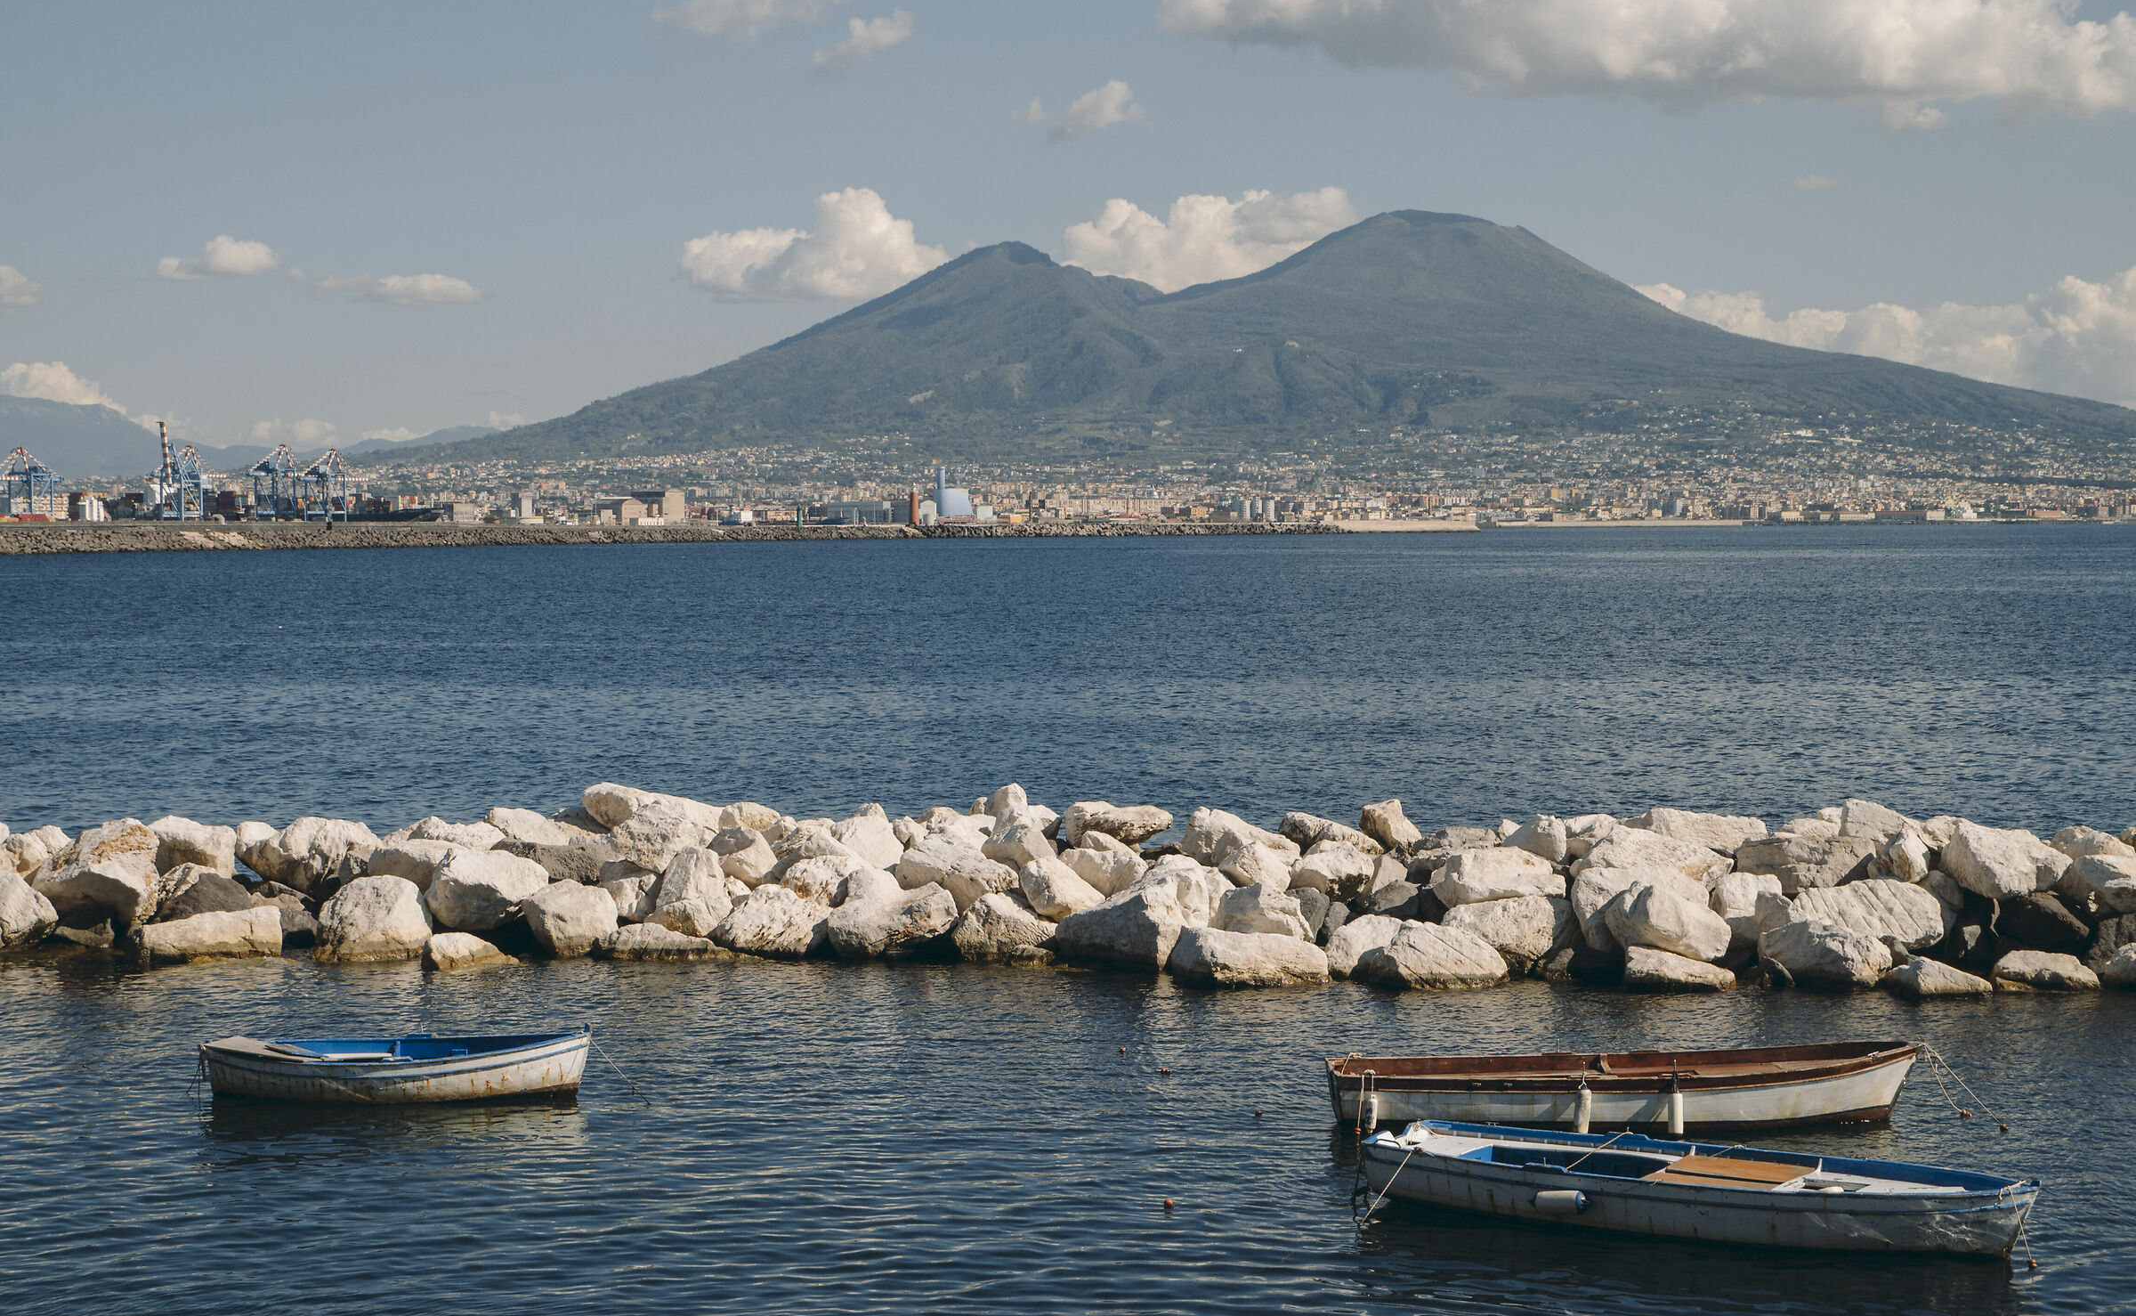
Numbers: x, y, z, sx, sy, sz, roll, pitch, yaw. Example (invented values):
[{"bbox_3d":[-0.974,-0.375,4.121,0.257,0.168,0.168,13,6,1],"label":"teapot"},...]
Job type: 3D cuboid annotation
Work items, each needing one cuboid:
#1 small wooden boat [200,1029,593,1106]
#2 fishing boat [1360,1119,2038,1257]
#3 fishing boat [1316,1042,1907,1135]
[{"bbox_3d":[-7.677,4.623,39.422,4.450,0.880,1.750,0,2,1],"label":"small wooden boat"},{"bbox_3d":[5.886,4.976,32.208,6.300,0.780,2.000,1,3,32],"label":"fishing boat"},{"bbox_3d":[6.029,4.666,37.570,6.300,0.980,1.770,0,2,2],"label":"fishing boat"}]

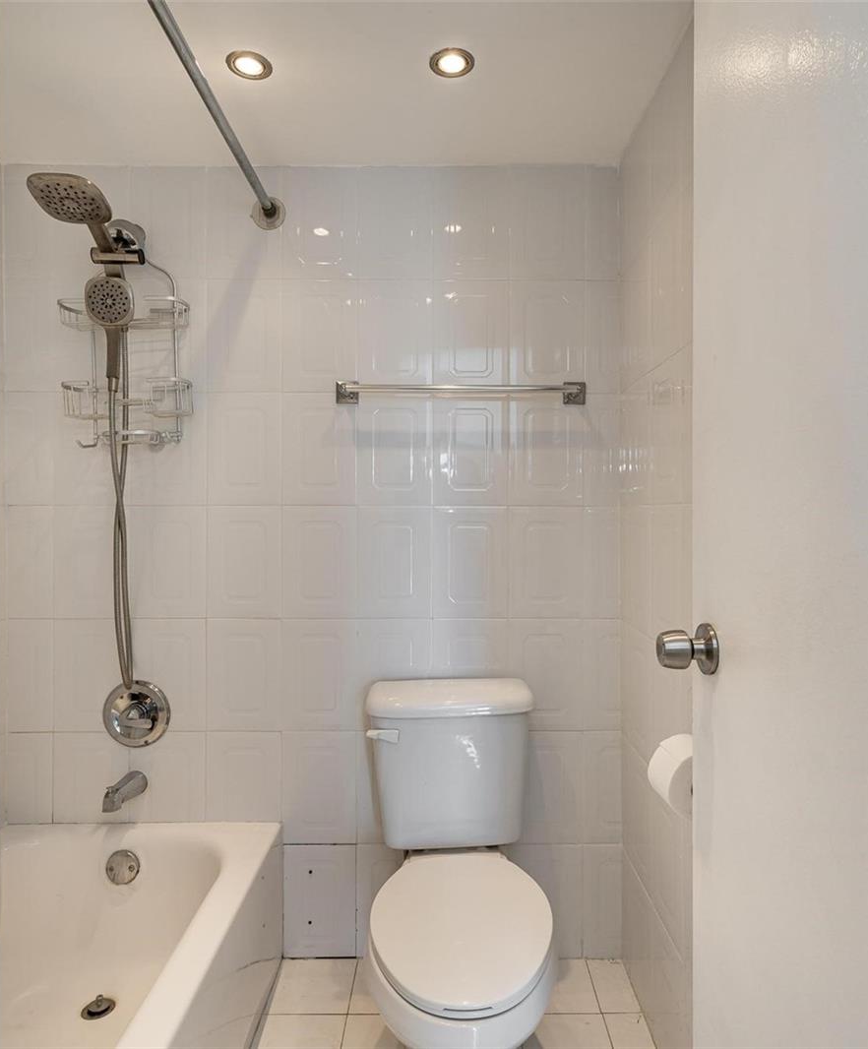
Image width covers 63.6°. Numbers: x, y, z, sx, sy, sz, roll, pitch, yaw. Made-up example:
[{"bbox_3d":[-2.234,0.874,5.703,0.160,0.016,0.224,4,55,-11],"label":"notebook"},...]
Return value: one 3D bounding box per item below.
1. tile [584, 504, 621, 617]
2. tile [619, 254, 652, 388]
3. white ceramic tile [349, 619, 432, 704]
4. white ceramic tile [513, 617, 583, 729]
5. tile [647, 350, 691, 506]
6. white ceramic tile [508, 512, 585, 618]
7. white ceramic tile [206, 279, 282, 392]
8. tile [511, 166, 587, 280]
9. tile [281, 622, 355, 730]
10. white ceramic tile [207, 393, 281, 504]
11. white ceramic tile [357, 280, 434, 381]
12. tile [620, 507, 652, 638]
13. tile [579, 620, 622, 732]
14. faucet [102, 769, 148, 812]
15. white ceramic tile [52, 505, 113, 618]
[{"bbox_3d":[0.453,0.103,1.880,0.099,0.301,0.010,0,0,0],"label":"tile"},{"bbox_3d":[0.506,-0.499,1.748,0.010,0.301,0.220,0,1,1],"label":"tile"},{"bbox_3d":[-0.106,0.400,1.865,0.201,0.301,0.010,0,0,0],"label":"white ceramic tile"},{"bbox_3d":[0.303,0.404,1.880,0.201,0.301,0.012,0,0,0],"label":"white ceramic tile"},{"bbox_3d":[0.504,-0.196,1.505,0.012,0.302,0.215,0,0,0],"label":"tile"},{"bbox_3d":[0.301,0.103,1.877,0.200,0.300,0.010,0,0,0],"label":"white ceramic tile"},{"bbox_3d":[-0.506,-0.502,1.871,0.200,0.300,0.010,0,0,0],"label":"white ceramic tile"},{"bbox_3d":[0.302,-0.803,1.876,0.200,0.300,0.010,0,0,0],"label":"tile"},{"bbox_3d":[-0.307,0.404,1.874,0.201,0.301,0.012,0,0,0],"label":"tile"},{"bbox_3d":[-0.505,-0.201,1.865,0.201,0.300,0.010,0,0,0],"label":"white ceramic tile"},{"bbox_3d":[-0.107,-0.503,1.880,0.203,0.301,0.010,0,0,0],"label":"white ceramic tile"},{"bbox_3d":[0.505,0.105,1.730,0.012,0.302,0.220,0,0,0],"label":"tile"},{"bbox_3d":[0.446,0.400,1.865,0.105,0.301,0.010,0,0,0],"label":"tile"},{"bbox_3d":[-0.790,0.687,1.794,0.060,0.066,0.140,0,0,0],"label":"faucet"},{"bbox_3d":[-0.916,0.102,1.868,0.201,0.301,0.010,0,0,0],"label":"white ceramic tile"}]

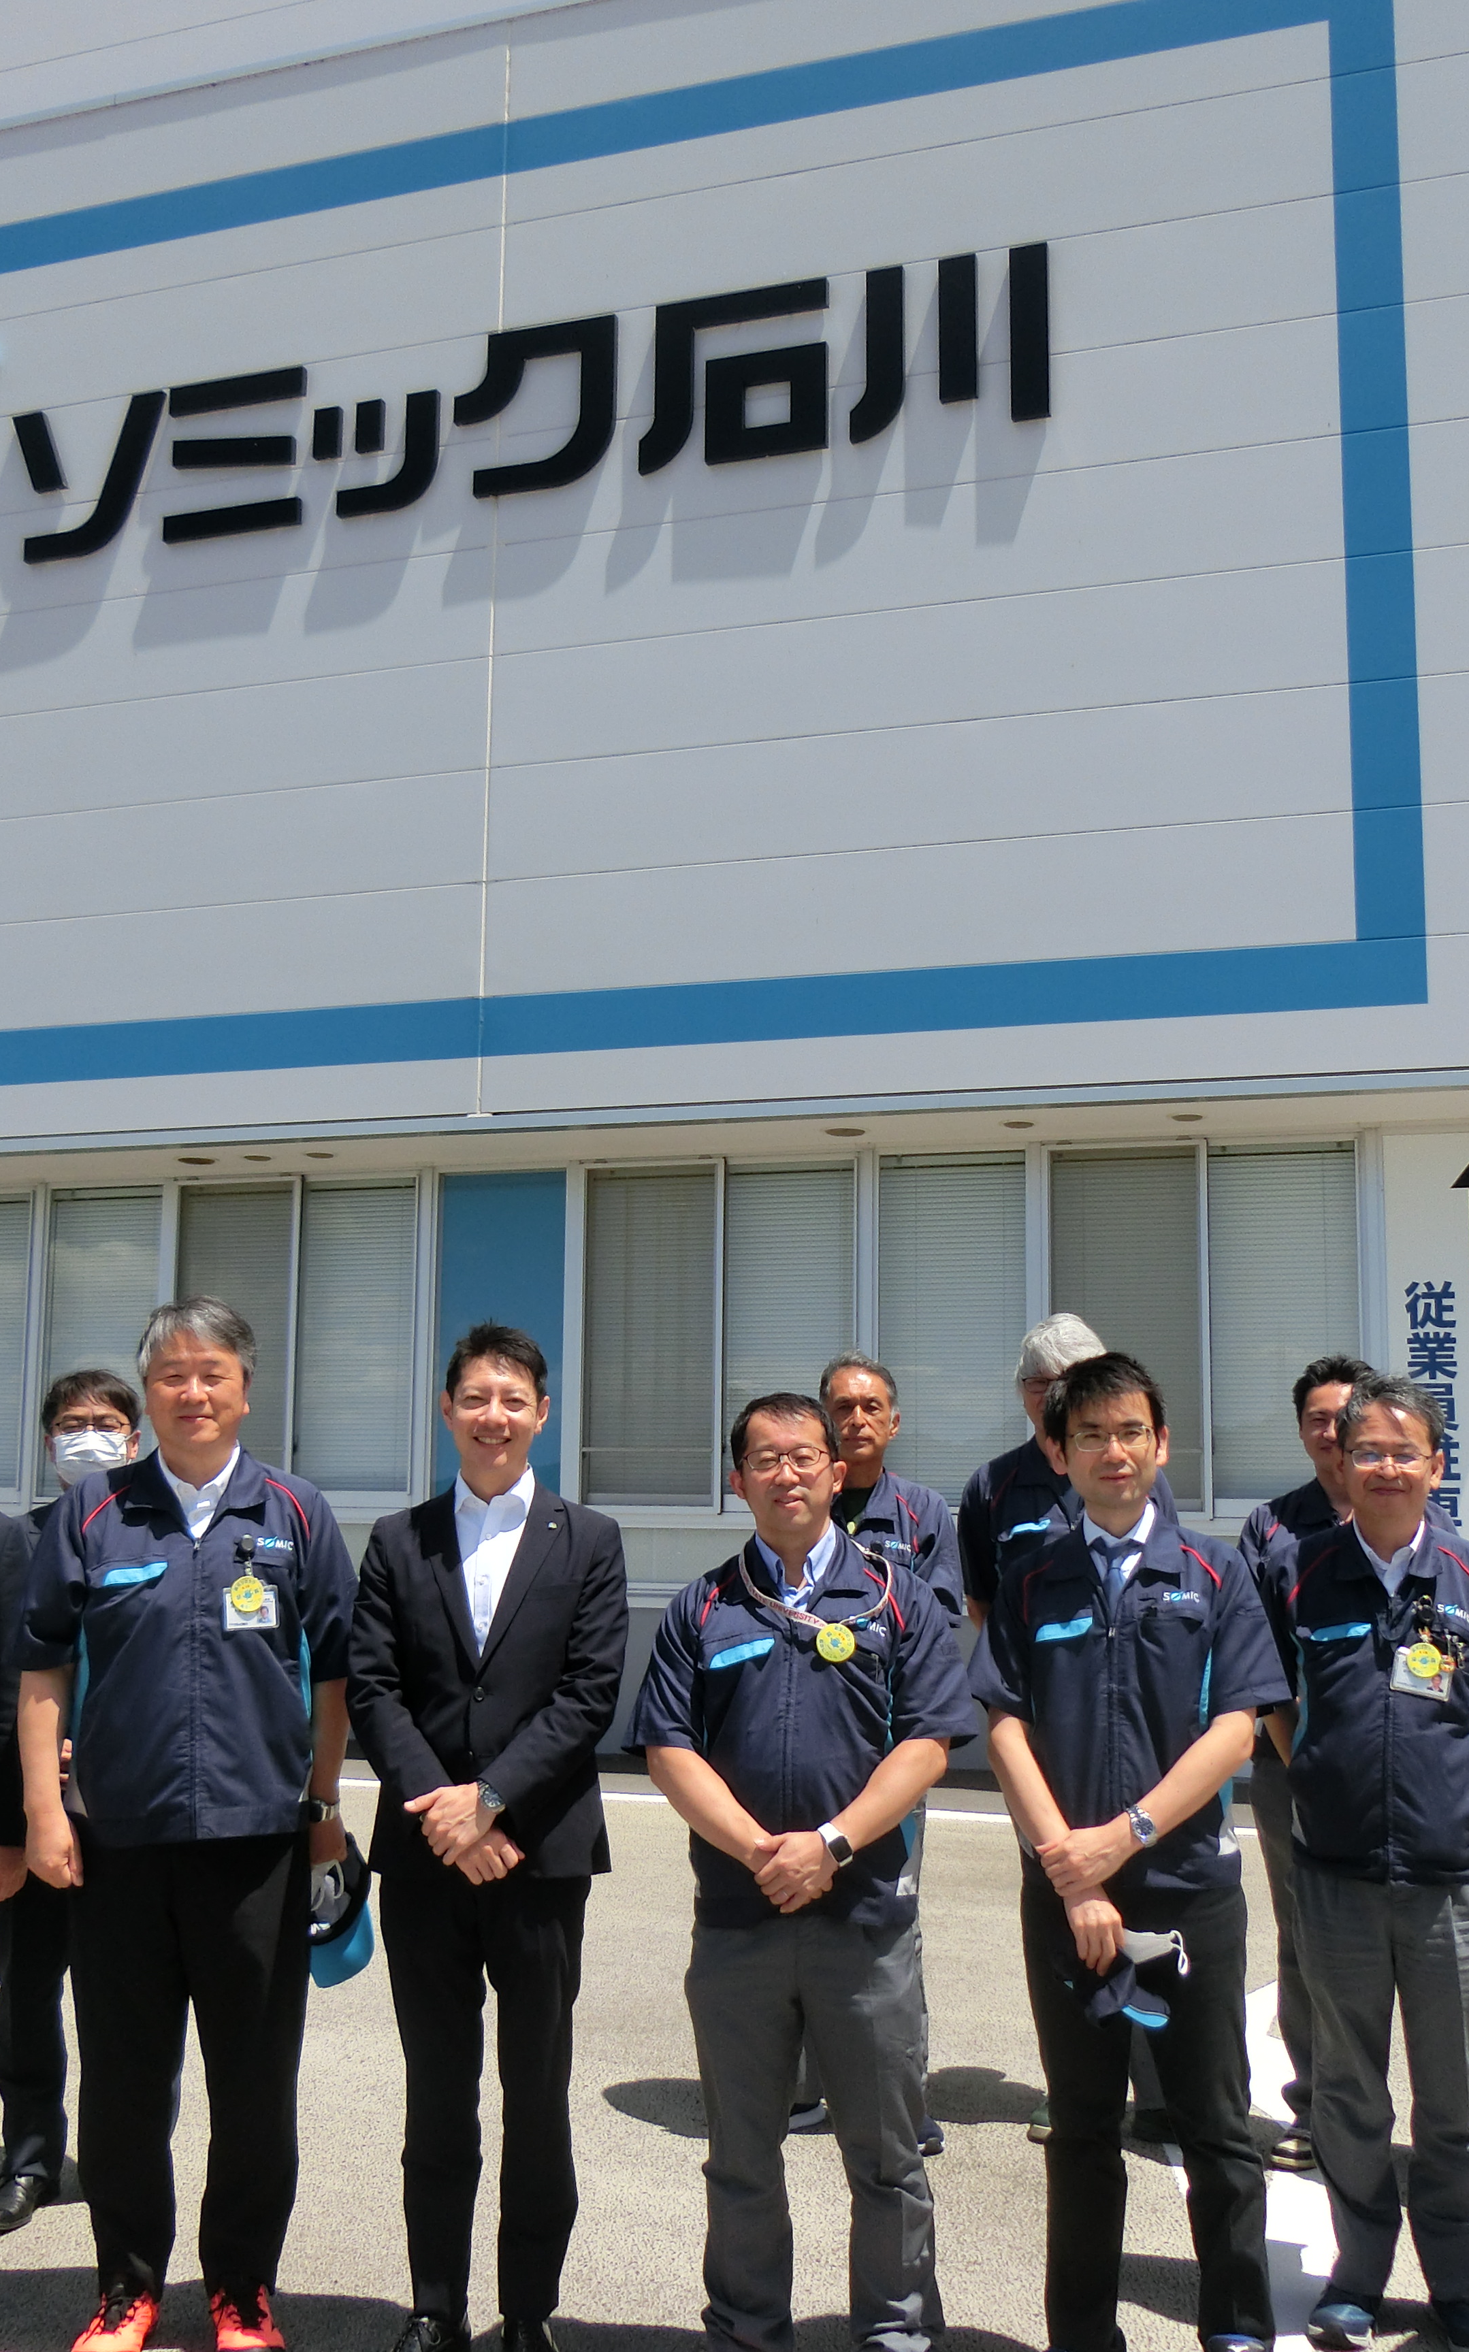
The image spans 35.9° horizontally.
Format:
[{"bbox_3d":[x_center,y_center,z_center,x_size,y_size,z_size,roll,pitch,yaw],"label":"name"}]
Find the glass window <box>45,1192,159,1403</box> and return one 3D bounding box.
[{"bbox_3d":[-3.702,0.984,13.284,0.747,1.772,0.080,-2,-8,19],"label":"glass window"}]

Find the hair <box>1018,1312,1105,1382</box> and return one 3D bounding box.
[{"bbox_3d":[0.762,0.401,5.220,0.200,0.170,0.210,-2,-8,19],"label":"hair"}]

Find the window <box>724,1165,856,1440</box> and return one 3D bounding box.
[{"bbox_3d":[0.298,0.844,11.894,0.722,1.789,0.080,-2,-8,19],"label":"window"}]

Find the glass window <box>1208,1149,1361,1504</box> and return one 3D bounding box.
[{"bbox_3d":[2.735,0.728,11.279,0.717,1.784,0.070,-2,-8,19],"label":"glass window"}]

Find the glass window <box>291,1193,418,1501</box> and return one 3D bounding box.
[{"bbox_3d":[-2.118,0.910,12.737,0.724,1.745,0.080,-2,-8,19],"label":"glass window"}]

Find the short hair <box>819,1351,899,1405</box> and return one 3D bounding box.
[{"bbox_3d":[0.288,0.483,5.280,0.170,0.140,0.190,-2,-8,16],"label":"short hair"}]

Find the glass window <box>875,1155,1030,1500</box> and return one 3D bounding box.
[{"bbox_3d":[1.119,0.778,11.614,0.791,1.780,0.080,-2,-8,19],"label":"glass window"}]

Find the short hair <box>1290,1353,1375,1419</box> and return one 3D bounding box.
[{"bbox_3d":[1.355,0.478,5.086,0.190,0.160,0.210,-2,-8,17],"label":"short hair"}]

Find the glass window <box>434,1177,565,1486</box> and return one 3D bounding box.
[{"bbox_3d":[-1.308,1.001,12.627,0.786,2.056,0.070,-2,-8,19],"label":"glass window"}]

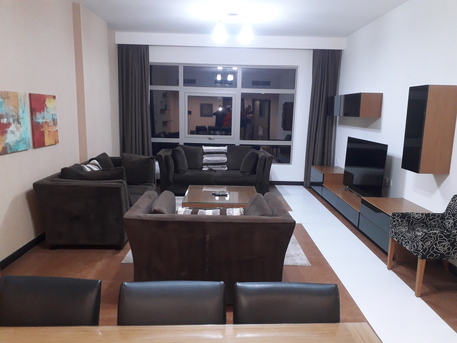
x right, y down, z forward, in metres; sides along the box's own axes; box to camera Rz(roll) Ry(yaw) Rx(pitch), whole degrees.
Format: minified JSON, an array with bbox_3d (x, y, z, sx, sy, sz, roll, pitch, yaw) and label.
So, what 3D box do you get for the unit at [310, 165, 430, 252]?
[{"bbox_3d":[2.093,0.425,5.842,0.588,0.445,3.625,1,10,-1],"label":"unit"}]

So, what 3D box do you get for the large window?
[{"bbox_3d":[-0.187,-1.223,7.701,3.283,2.099,0.111,1,10,-1],"label":"large window"}]

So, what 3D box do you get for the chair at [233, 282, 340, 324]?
[{"bbox_3d":[0.257,0.940,1.421,0.460,0.855,0.550,1,10,-3],"label":"chair"}]

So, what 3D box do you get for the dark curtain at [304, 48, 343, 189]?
[{"bbox_3d":[1.994,-1.080,7.484,0.644,2.846,0.223,1,10,-1],"label":"dark curtain"}]

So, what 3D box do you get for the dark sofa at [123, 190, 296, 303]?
[{"bbox_3d":[-0.155,0.652,3.282,1.320,0.771,1.034,1,10,-1],"label":"dark sofa"}]

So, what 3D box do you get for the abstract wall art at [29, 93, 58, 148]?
[{"bbox_3d":[-2.176,-0.604,4.254,0.040,0.612,0.636,1,10,-1],"label":"abstract wall art"}]

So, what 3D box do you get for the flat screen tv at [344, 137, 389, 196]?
[{"bbox_3d":[2.088,-0.025,5.529,0.072,0.898,1.495,1,10,-1],"label":"flat screen tv"}]

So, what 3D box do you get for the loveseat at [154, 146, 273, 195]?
[{"bbox_3d":[-0.247,-0.043,7.073,2.147,0.843,1.018,1,10,-1],"label":"loveseat"}]

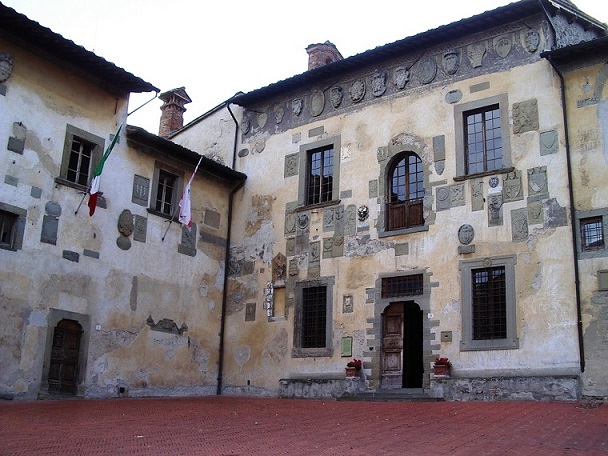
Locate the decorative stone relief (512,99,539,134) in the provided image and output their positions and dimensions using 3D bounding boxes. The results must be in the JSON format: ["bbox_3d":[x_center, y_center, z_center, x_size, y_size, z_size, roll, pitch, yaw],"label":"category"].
[{"bbox_3d":[6.324,-3.169,19.034,0.718,0.932,0.100,-9,-19,37],"label":"decorative stone relief"}]

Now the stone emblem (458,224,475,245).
[{"bbox_3d":[4.645,0.196,19.018,0.493,0.607,0.120,-10,-19,36],"label":"stone emblem"}]

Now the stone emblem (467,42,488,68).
[{"bbox_3d":[5.241,-5.201,20.173,0.600,0.808,0.120,-10,-18,38],"label":"stone emblem"}]

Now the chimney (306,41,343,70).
[{"bbox_3d":[0.840,-6.394,27.058,1.043,1.750,1.043,-10,-19,36],"label":"chimney"}]

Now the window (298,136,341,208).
[{"bbox_3d":[0.526,-1.861,22.946,1.825,2.439,0.250,-9,-19,36],"label":"window"}]

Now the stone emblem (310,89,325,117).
[{"bbox_3d":[0.500,-4.422,23.676,0.621,1.058,0.130,-9,-19,36],"label":"stone emblem"}]

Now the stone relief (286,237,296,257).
[{"bbox_3d":[-0.434,0.671,23.329,0.428,0.615,0.080,-9,-19,37],"label":"stone relief"}]

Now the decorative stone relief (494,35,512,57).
[{"bbox_3d":[5.973,-5.403,19.967,0.508,0.693,0.120,-9,-19,37],"label":"decorative stone relief"}]

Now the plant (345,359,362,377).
[{"bbox_3d":[1.488,4.277,20.377,0.410,0.507,0.320,-10,-18,38],"label":"plant"}]

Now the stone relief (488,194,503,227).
[{"bbox_3d":[5.431,-0.499,18.943,0.440,0.940,0.120,-9,-19,37],"label":"stone relief"}]

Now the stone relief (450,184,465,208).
[{"bbox_3d":[4.508,-0.942,19.489,0.452,0.705,0.100,-10,-19,36],"label":"stone relief"}]

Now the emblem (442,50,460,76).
[{"bbox_3d":[4.598,-5.195,20.953,0.613,0.856,0.150,-10,-19,36],"label":"emblem"}]

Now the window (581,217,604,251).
[{"bbox_3d":[7.459,0.178,17.201,0.552,0.882,0.200,-10,-19,36],"label":"window"}]

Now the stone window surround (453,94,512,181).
[{"bbox_3d":[5.312,-2.685,19.771,1.698,2.406,0.280,-10,-19,36],"label":"stone window surround"}]

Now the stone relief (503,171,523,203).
[{"bbox_3d":[5.810,-1.140,18.504,0.559,0.867,0.100,-10,-19,36],"label":"stone relief"}]

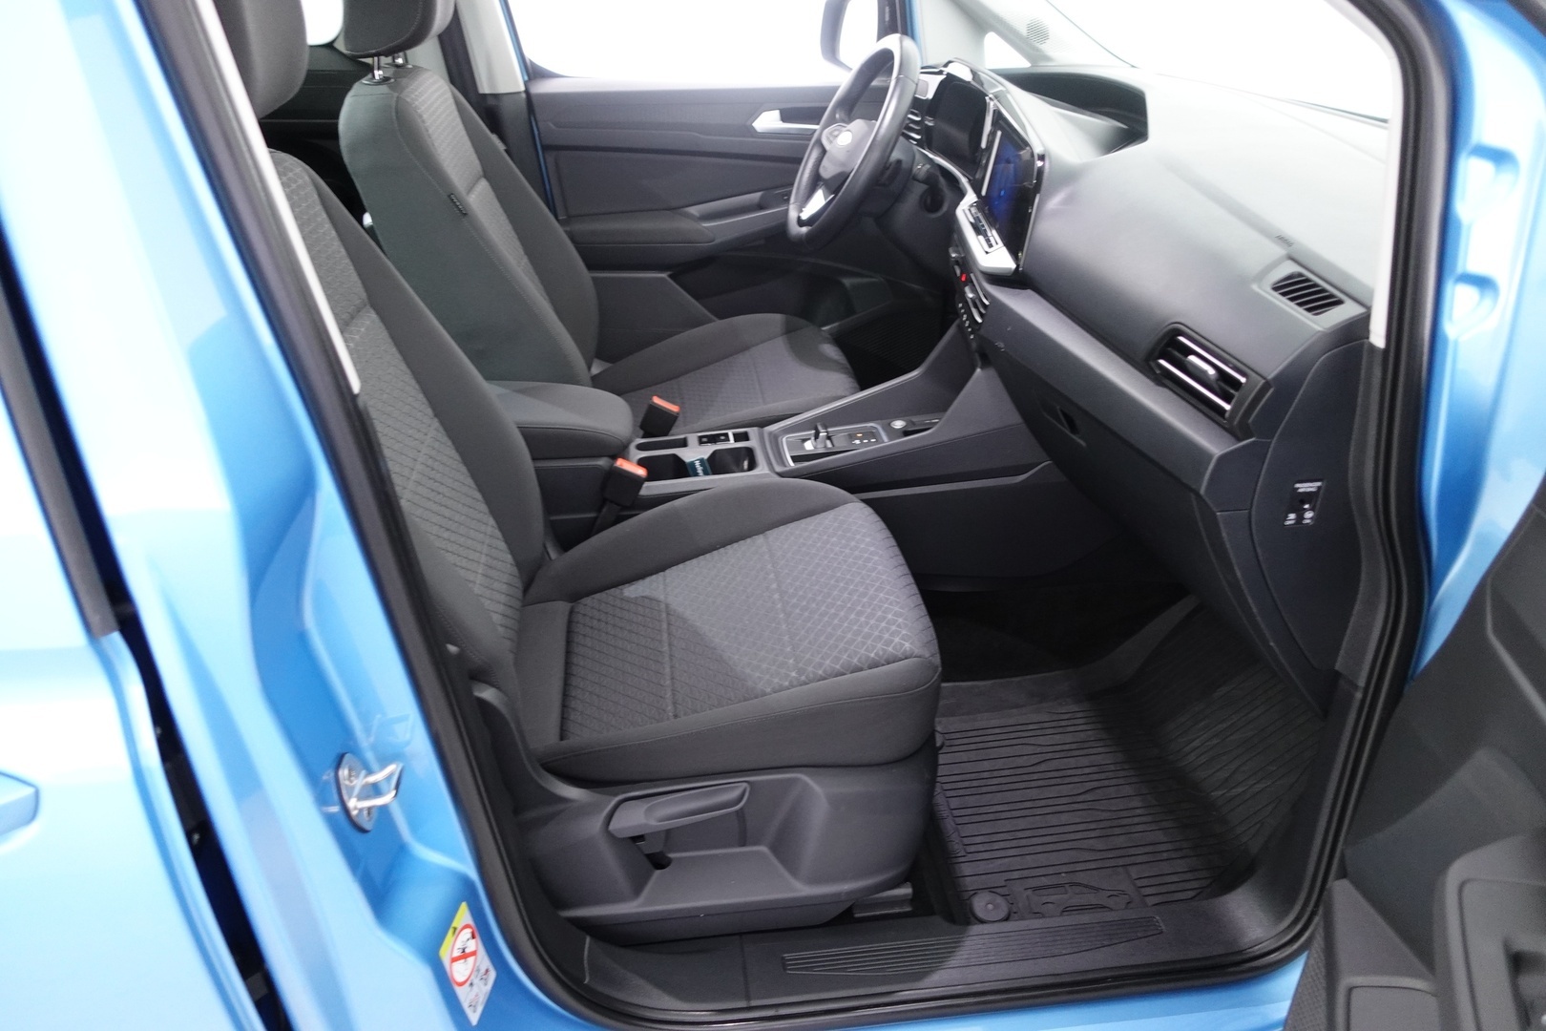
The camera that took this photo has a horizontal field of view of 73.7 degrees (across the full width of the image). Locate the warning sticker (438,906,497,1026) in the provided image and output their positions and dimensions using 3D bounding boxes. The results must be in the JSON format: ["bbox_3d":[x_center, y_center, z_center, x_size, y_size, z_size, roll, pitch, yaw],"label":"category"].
[{"bbox_3d":[-0.248,0.368,0.845,0.002,0.091,0.050,-4,30,12],"label":"warning sticker"}]

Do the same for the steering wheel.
[{"bbox_3d":[0.145,-0.609,1.715,0.105,0.375,0.375,21,22,-20],"label":"steering wheel"}]

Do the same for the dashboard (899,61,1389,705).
[{"bbox_3d":[0.558,-0.383,1.515,0.580,0.520,1.410,-5,28,-8],"label":"dashboard"}]

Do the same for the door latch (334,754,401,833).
[{"bbox_3d":[-0.283,0.194,0.723,0.042,0.063,0.043,0,28,1],"label":"door latch"}]

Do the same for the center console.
[{"bbox_3d":[0.019,-0.093,1.572,0.940,0.360,0.240,-5,28,-8],"label":"center console"}]

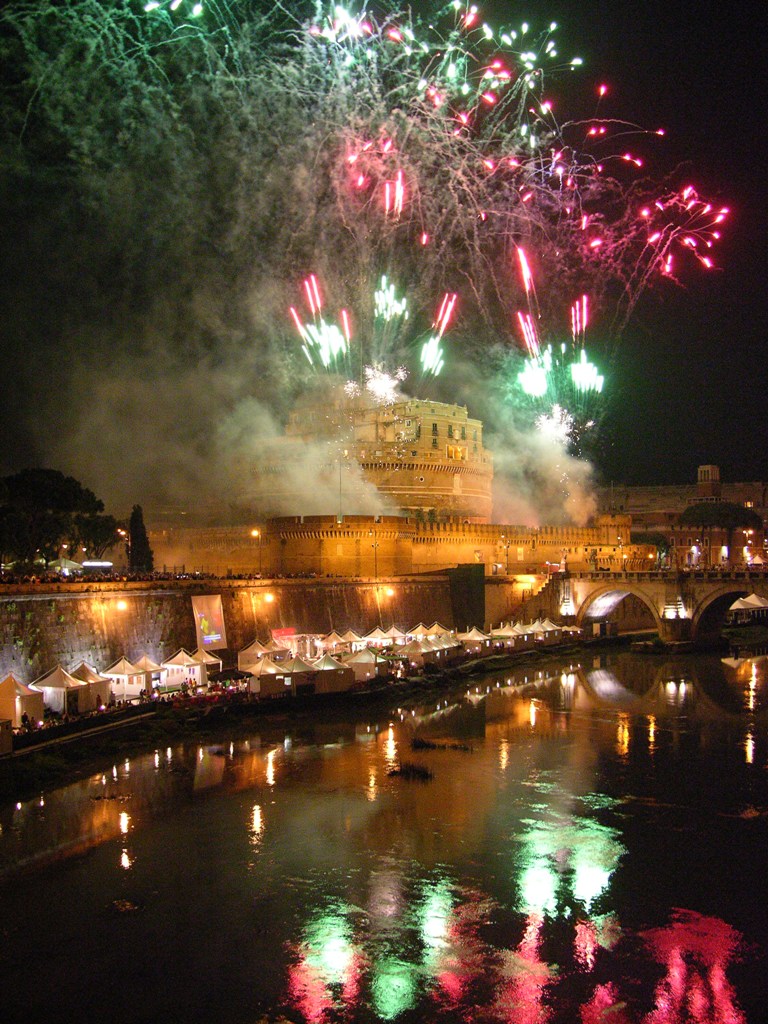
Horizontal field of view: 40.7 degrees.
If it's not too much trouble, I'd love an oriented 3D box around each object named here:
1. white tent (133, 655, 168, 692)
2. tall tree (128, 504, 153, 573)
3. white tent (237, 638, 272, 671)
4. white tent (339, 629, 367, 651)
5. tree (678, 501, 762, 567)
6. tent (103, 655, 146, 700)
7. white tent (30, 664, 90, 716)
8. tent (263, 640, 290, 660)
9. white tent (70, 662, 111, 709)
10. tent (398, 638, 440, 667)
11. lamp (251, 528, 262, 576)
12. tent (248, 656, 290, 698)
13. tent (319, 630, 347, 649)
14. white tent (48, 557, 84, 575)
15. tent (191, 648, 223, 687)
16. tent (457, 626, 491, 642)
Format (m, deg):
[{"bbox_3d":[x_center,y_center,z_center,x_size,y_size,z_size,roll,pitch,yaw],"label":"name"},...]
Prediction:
[{"bbox_3d":[-26.300,17.720,113.730,3.510,4.180,3.510,-1,-4,24],"label":"white tent"},{"bbox_3d":[-37.160,4.880,158.000,3.600,12.060,3.600,0,-3,0],"label":"tall tree"},{"bbox_3d":[-16.870,19.100,137.470,3.530,4.110,3.530,-1,-4,24],"label":"white tent"},{"bbox_3d":[-5.410,20.500,162.140,3.500,4.140,3.500,-2,-4,33],"label":"white tent"},{"bbox_3d":[92.620,7.430,285.000,22.500,21.190,19.000,0,-3,0],"label":"tree"},{"bbox_3d":[-25.673,16.264,102.196,3.150,3.960,3.150,-2,-3,27],"label":"tent"},{"bbox_3d":[-30.940,16.790,98.780,3.950,4.320,3.950,-1,-3,16],"label":"white tent"},{"bbox_3d":[-13.608,17.515,125.748,3.150,3.960,3.150,-2,-3,28],"label":"tent"},{"bbox_3d":[-27.848,15.905,95.818,3.600,4.000,3.600,-1,-3,16],"label":"white tent"},{"bbox_3d":[3.890,17.674,127.242,3.200,3.800,3.200,-2,-3,27],"label":"tent"},{"bbox_3d":[-17.889,6.471,145.862,1.400,7.850,0.350,-1,-3,25],"label":"lamp"},{"bbox_3d":[-12.640,17.660,111.940,3.520,4.090,3.520,3,-4,-36],"label":"tent"},{"bbox_3d":[-7.490,20.430,159.390,3.370,3.960,3.370,-2,-4,33],"label":"tent"},{"bbox_3d":[-45.145,8.419,145.759,3.900,3.950,3.900,-1,-3,25],"label":"white tent"},{"bbox_3d":[-20.378,16.948,115.069,3.150,3.960,3.150,-2,-3,28],"label":"tent"},{"bbox_3d":[13.065,18.585,147.221,3.300,4.100,3.300,-2,-4,32],"label":"tent"}]

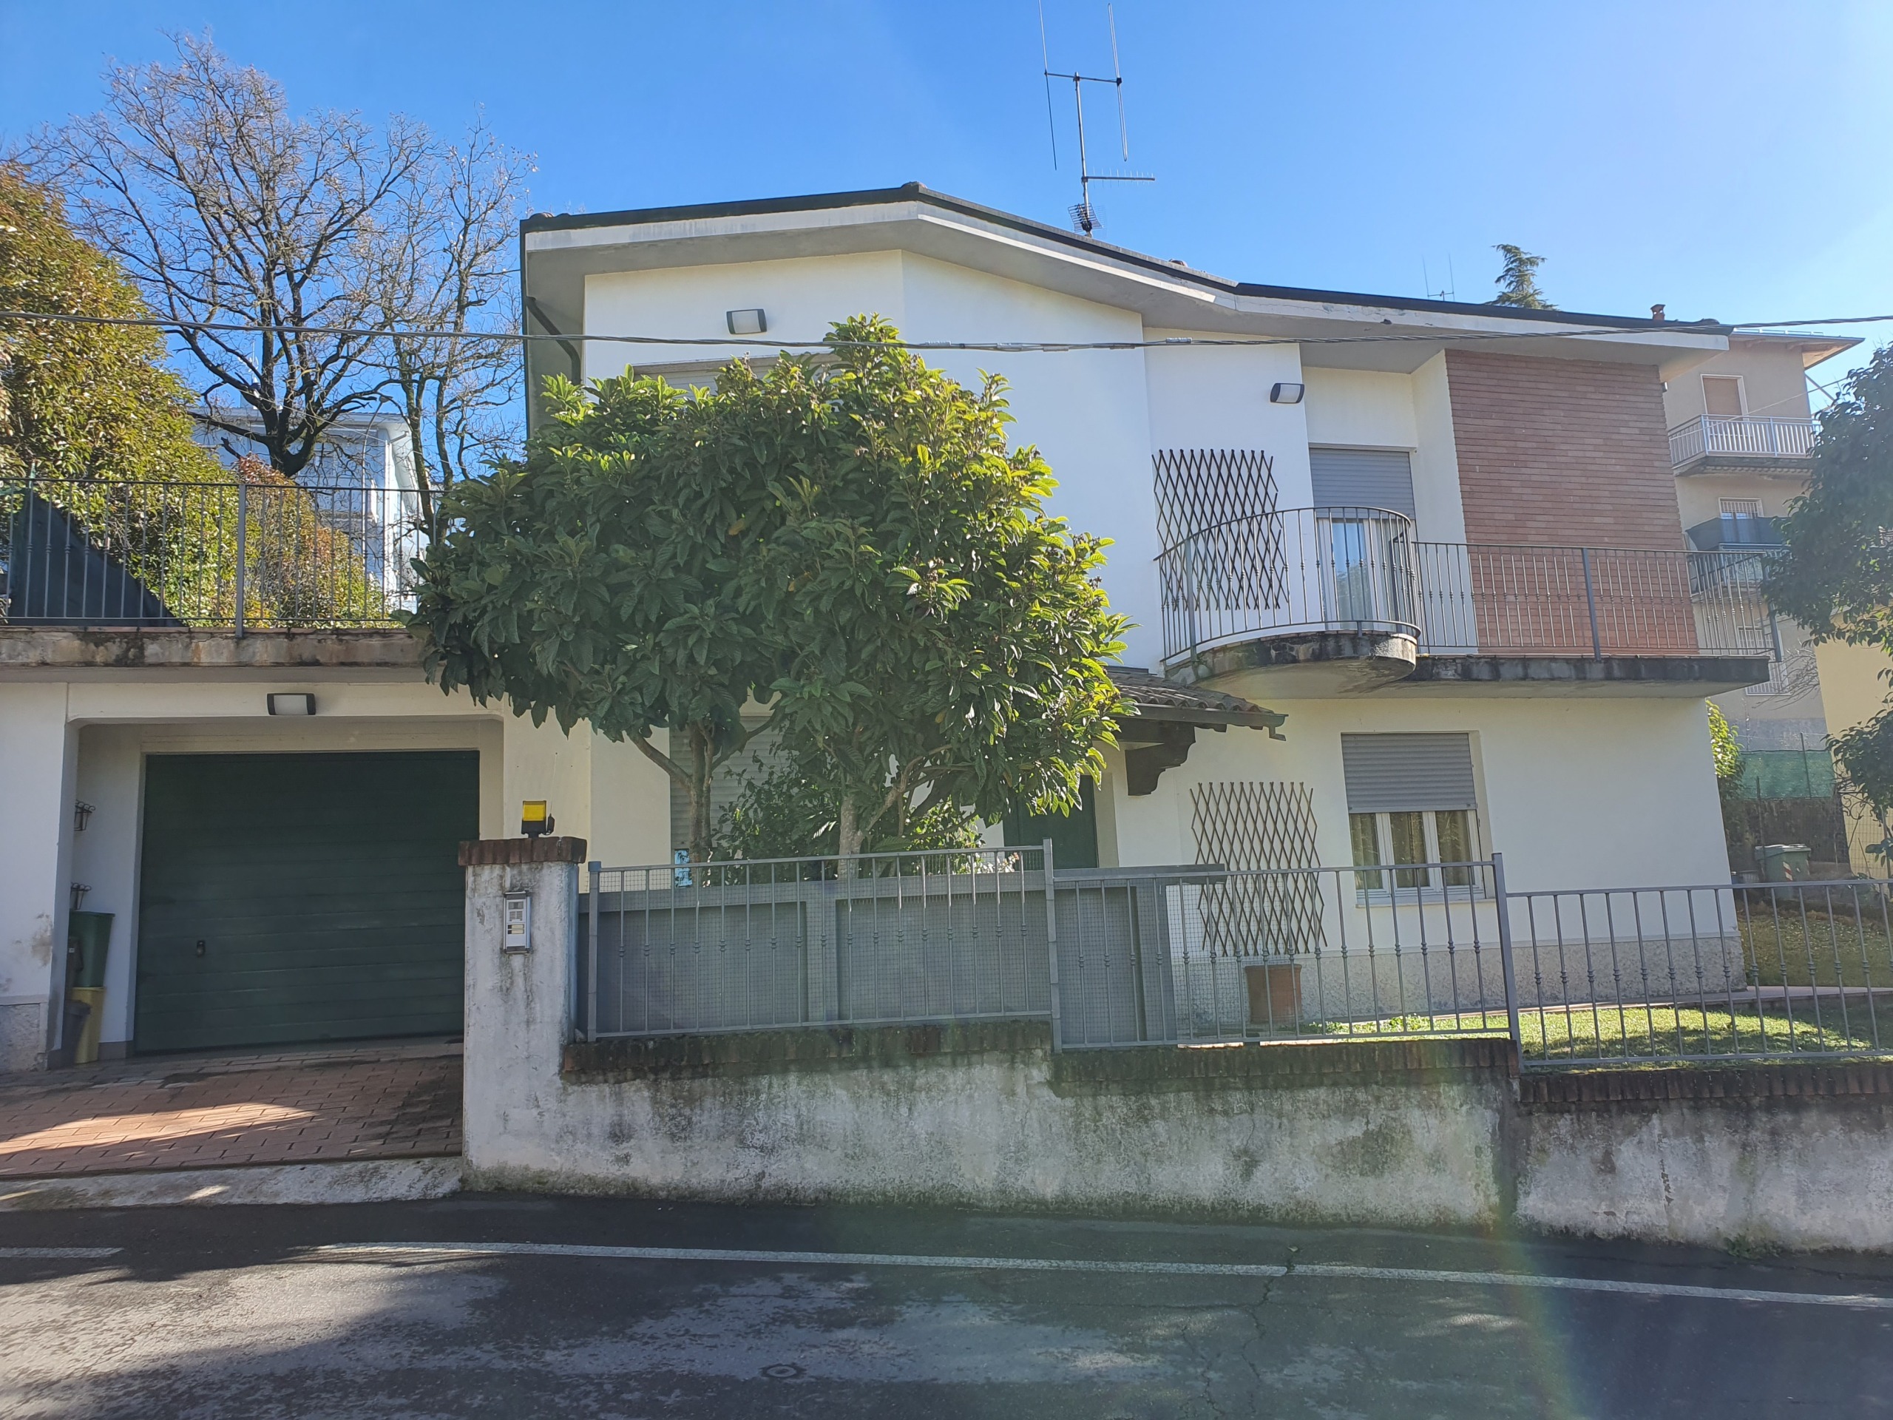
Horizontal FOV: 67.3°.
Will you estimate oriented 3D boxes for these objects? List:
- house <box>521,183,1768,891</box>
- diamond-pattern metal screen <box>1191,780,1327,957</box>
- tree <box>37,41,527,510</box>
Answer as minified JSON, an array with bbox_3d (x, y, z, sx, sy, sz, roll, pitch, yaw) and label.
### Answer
[{"bbox_3d":[1.346,-0.396,15.360,11.200,7.200,9.600,0,-9,-16],"label":"house"},{"bbox_3d":[2.669,1.336,12.053,1.160,1.460,0.030,0,-9,-16],"label":"diamond-pattern metal screen"},{"bbox_3d":[-9.379,-5.011,19.818,7.000,9.000,6.500,2,-9,-26],"label":"tree"}]

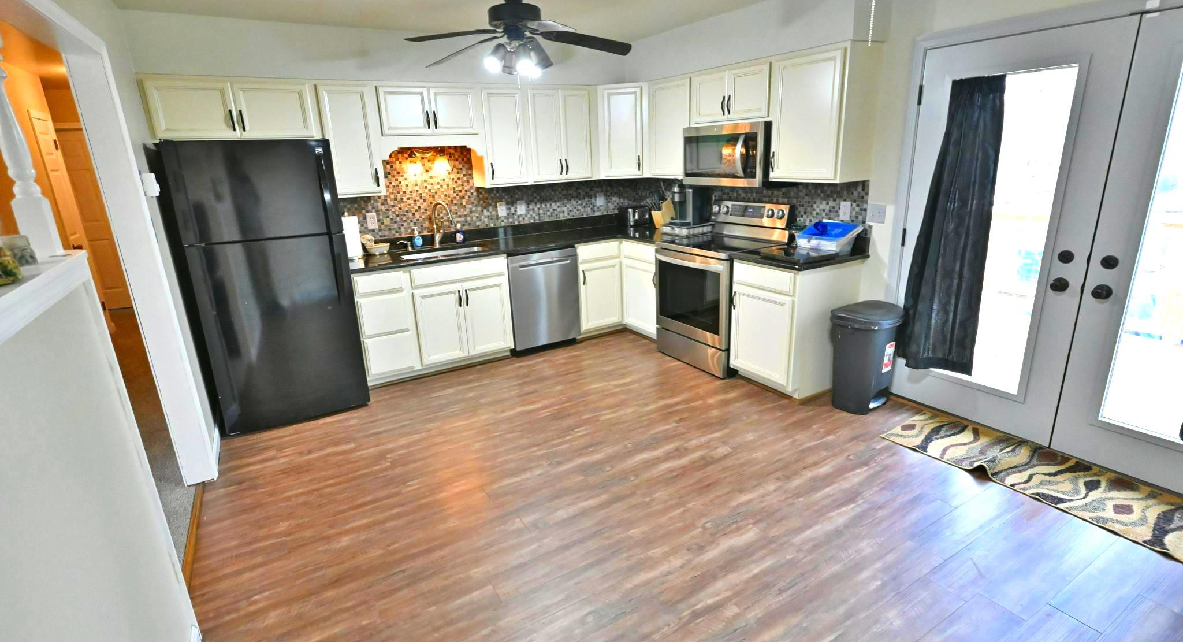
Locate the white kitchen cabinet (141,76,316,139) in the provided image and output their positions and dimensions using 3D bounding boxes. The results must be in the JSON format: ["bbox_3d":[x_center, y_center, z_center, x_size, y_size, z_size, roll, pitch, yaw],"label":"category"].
[{"bbox_3d":[-2.267,-1.352,3.595,0.933,0.381,0.325,-12,19,-29],"label":"white kitchen cabinet"}]

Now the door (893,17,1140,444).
[{"bbox_3d":[2.112,-0.408,2.968,0.055,2.025,0.876,-12,19,-29],"label":"door"}]

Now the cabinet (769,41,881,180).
[{"bbox_3d":[1.432,-1.271,3.484,0.333,0.766,0.541,-12,19,-29],"label":"cabinet"}]

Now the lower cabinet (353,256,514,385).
[{"bbox_3d":[-1.276,-0.061,4.410,1.129,0.869,0.638,-12,19,-29],"label":"lower cabinet"}]

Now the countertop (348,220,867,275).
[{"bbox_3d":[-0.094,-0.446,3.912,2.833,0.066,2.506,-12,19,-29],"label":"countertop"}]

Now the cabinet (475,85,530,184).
[{"bbox_3d":[-0.759,-1.486,4.516,0.383,0.766,0.325,-12,19,-29],"label":"cabinet"}]

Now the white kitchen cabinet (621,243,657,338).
[{"bbox_3d":[0.679,-0.283,4.871,0.639,0.869,0.551,-12,19,-29],"label":"white kitchen cabinet"}]

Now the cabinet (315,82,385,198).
[{"bbox_3d":[-1.733,-1.285,3.984,0.362,0.766,0.323,-12,19,-29],"label":"cabinet"}]

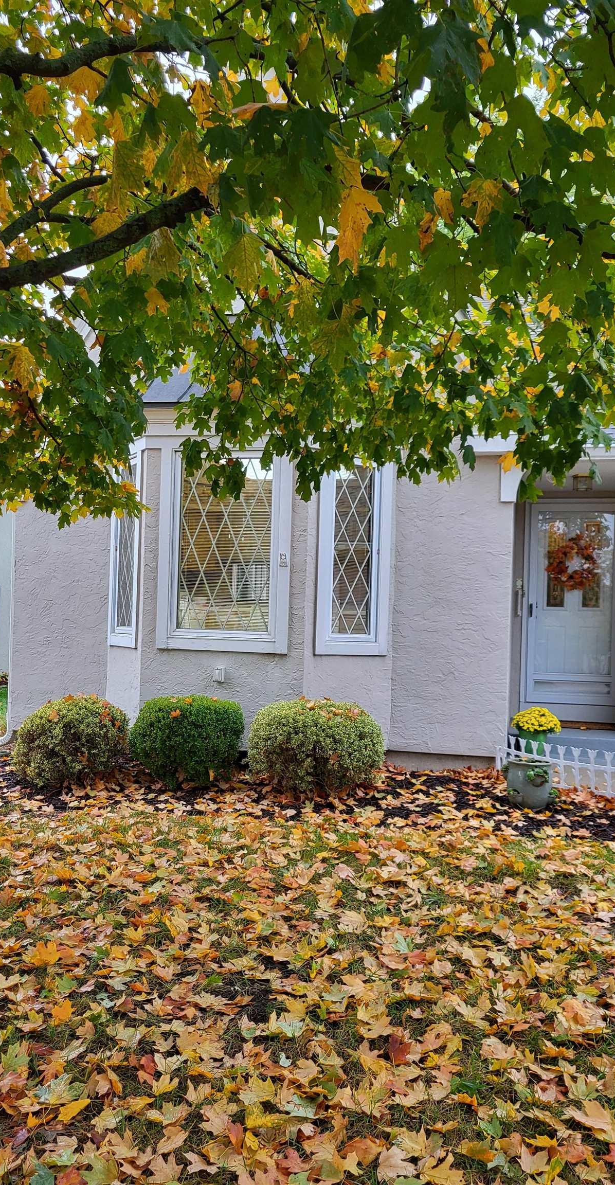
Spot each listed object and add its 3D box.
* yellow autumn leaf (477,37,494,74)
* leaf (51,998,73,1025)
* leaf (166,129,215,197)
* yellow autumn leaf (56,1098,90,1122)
[{"bbox_3d":[0.420,-1.268,2.100,0.060,0.100,0.040,2,1,10],"label":"yellow autumn leaf"},{"bbox_3d":[-0.882,1.506,3.200,0.080,0.045,0.090,2,0,0],"label":"leaf"},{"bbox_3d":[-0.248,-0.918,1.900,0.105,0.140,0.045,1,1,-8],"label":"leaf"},{"bbox_3d":[-0.690,1.523,2.620,0.110,0.030,0.060,2,-1,-37],"label":"yellow autumn leaf"}]

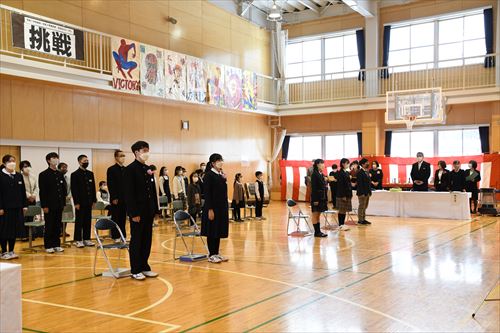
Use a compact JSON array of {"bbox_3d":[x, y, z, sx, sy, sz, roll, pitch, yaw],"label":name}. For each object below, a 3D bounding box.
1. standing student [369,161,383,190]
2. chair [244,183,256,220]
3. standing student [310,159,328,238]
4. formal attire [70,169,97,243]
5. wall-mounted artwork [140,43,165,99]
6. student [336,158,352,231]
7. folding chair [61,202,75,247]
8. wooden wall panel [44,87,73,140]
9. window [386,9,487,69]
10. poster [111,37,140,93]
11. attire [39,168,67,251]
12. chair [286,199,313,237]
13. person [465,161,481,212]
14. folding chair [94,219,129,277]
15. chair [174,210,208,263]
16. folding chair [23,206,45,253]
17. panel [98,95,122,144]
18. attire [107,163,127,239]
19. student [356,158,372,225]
[{"bbox_3d":[4.150,0.658,17.834,0.430,1.650,0.280,-1,-1,33],"label":"standing student"},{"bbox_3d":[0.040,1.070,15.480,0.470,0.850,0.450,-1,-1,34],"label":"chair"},{"bbox_3d":[1.439,0.657,11.274,0.340,1.590,0.420,-1,-1,15],"label":"standing student"},{"bbox_3d":[-3.141,0.725,10.255,0.270,1.400,0.460,-1,-1,33],"label":"formal attire"},{"bbox_3d":[-2.937,-2.841,16.257,0.020,1.492,1.066,-1,-1,33],"label":"wall-mounted artwork"},{"bbox_3d":[2.204,0.650,12.654,0.340,1.620,0.420,-1,-1,15],"label":"student"},{"bbox_3d":[-3.441,1.094,10.203,0.450,0.780,0.400,-1,-1,34],"label":"folding chair"},{"bbox_3d":[-5.240,-1.411,14.924,0.040,1.460,0.930,-1,-1,34],"label":"wooden wall panel"},{"bbox_3d":[7.144,-4.780,20.878,3.700,1.950,0.120,-1,-1,34],"label":"window"},{"bbox_3d":[-3.562,-2.901,15.719,0.020,1.480,1.100,-1,-1,34],"label":"poster"},{"bbox_3d":[-3.424,0.727,9.427,0.280,1.390,0.470,-1,-1,34],"label":"attire"},{"bbox_3d":[1.105,1.072,11.552,0.470,0.770,0.460,-1,-1,34],"label":"chair"},{"bbox_3d":[6.814,0.622,16.583,0.450,1.620,0.300,-1,-1,41],"label":"person"},{"bbox_3d":[-1.744,1.049,7.169,0.470,0.760,0.470,-1,-1,33],"label":"folding chair"},{"bbox_3d":[-0.890,1.053,8.439,0.470,0.760,0.470,-1,-1,33],"label":"chair"},{"bbox_3d":[-3.755,1.096,9.666,0.460,0.780,0.440,-1,-1,33],"label":"folding chair"},{"bbox_3d":[-4.277,-1.409,16.628,0.030,1.456,0.922,-1,-1,33],"label":"panel"},{"bbox_3d":[-2.555,0.680,10.584,0.290,1.470,0.470,-1,-1,34],"label":"attire"},{"bbox_3d":[2.929,0.621,13.912,0.300,1.660,0.450,-1,-1,33],"label":"student"}]

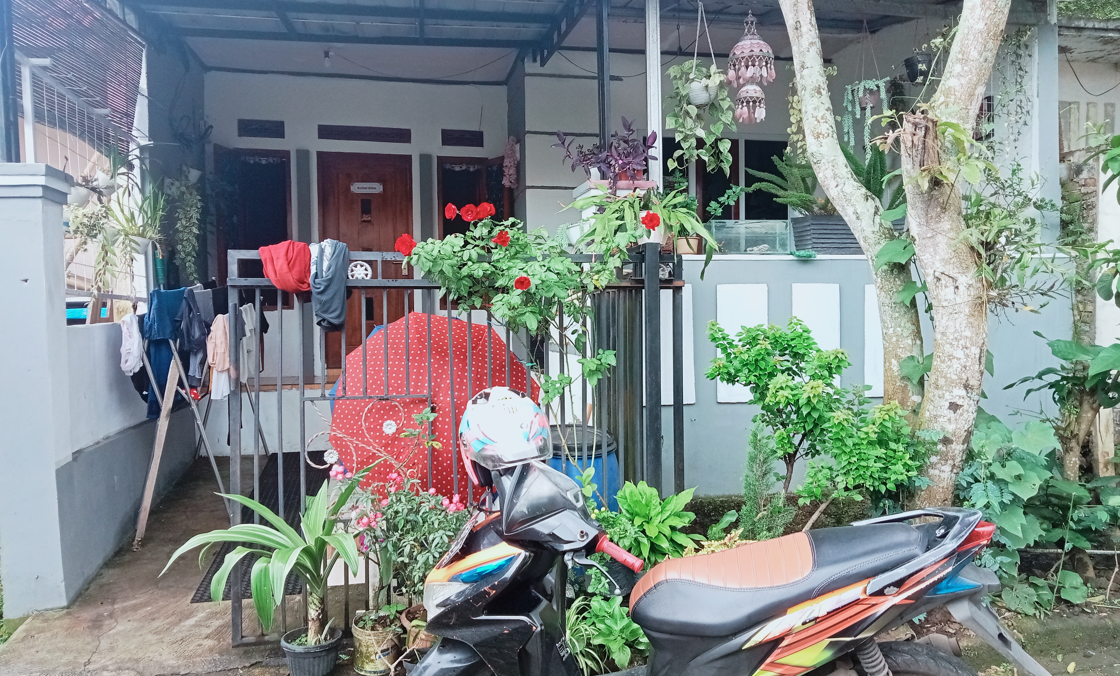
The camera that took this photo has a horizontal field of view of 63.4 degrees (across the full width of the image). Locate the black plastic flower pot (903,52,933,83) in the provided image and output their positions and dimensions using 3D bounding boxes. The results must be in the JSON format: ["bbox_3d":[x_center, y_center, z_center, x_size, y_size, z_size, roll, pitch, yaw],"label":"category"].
[{"bbox_3d":[2.017,-1.522,5.100,0.165,0.180,0.165,-1,2,0],"label":"black plastic flower pot"}]

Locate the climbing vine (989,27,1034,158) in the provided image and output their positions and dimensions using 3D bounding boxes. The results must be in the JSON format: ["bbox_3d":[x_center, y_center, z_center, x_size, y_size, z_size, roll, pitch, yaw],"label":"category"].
[{"bbox_3d":[2.539,-1.387,5.100,0.240,0.730,0.180,-1,1,-12],"label":"climbing vine"}]

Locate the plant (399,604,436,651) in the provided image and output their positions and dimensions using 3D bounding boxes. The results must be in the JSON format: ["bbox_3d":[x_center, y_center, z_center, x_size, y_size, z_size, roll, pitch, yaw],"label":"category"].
[{"bbox_3d":[-0.519,1.154,3.550,0.270,0.260,0.270,-1,1,-12],"label":"plant"}]

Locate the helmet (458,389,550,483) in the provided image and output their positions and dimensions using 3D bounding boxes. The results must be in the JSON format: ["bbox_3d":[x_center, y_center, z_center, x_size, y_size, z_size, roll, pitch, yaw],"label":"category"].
[{"bbox_3d":[-0.164,0.289,2.680,0.250,0.270,0.310,-6,2,-35],"label":"helmet"}]

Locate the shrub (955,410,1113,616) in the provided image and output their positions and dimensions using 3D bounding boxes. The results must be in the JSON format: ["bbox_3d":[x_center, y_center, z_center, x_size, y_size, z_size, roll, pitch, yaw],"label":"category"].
[{"bbox_3d":[2.323,0.862,4.450,0.720,0.950,0.620,-1,1,-12],"label":"shrub"}]

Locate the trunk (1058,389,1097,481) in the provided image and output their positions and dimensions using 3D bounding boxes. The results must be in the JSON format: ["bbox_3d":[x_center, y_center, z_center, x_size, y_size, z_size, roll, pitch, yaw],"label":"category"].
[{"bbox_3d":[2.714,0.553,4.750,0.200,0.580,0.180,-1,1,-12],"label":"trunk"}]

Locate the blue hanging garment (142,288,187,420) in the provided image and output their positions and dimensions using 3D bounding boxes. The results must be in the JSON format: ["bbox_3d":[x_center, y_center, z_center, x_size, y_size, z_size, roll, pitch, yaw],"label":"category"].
[{"bbox_3d":[-2.469,0.098,5.650,0.290,0.820,0.240,-1,2,-13],"label":"blue hanging garment"}]

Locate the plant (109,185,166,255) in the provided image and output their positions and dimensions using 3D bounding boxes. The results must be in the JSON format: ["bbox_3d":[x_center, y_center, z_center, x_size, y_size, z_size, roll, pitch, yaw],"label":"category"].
[{"bbox_3d":[-2.377,-0.662,5.100,0.320,0.400,0.300,-1,1,-12],"label":"plant"}]

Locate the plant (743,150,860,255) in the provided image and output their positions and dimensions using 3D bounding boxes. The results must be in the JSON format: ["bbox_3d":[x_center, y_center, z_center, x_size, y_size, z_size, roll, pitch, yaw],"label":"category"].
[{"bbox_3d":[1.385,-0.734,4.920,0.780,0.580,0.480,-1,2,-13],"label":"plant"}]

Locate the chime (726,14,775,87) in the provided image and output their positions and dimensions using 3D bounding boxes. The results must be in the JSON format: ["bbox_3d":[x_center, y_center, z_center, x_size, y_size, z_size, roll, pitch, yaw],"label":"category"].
[{"bbox_3d":[1.023,-1.543,4.850,0.260,0.400,0.260,-1,1,-12],"label":"chime"}]

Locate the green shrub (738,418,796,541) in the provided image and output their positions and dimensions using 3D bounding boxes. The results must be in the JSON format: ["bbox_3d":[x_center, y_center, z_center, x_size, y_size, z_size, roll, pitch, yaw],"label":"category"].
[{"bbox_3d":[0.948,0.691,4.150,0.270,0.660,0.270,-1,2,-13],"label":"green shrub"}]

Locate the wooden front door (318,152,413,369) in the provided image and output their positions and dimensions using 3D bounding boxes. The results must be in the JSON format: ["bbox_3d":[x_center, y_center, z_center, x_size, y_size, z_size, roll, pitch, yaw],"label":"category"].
[{"bbox_3d":[-1.920,-0.767,9.054,0.920,2.150,0.080,-1,2,-13],"label":"wooden front door"}]

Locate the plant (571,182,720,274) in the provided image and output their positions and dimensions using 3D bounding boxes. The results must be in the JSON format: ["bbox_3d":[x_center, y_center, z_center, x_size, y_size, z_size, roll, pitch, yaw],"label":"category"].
[{"bbox_3d":[0.410,-0.531,4.350,0.680,0.430,0.520,-1,1,-12],"label":"plant"}]

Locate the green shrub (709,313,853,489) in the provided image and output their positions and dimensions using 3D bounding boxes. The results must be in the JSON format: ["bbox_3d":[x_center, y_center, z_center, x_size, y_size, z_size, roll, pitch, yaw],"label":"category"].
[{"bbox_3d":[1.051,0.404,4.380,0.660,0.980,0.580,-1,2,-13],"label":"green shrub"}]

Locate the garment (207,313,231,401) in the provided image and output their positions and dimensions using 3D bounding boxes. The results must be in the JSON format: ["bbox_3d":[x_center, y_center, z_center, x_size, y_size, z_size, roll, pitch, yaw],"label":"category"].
[{"bbox_3d":[-2.251,0.127,6.000,0.180,0.560,0.220,-1,2,-13],"label":"garment"}]

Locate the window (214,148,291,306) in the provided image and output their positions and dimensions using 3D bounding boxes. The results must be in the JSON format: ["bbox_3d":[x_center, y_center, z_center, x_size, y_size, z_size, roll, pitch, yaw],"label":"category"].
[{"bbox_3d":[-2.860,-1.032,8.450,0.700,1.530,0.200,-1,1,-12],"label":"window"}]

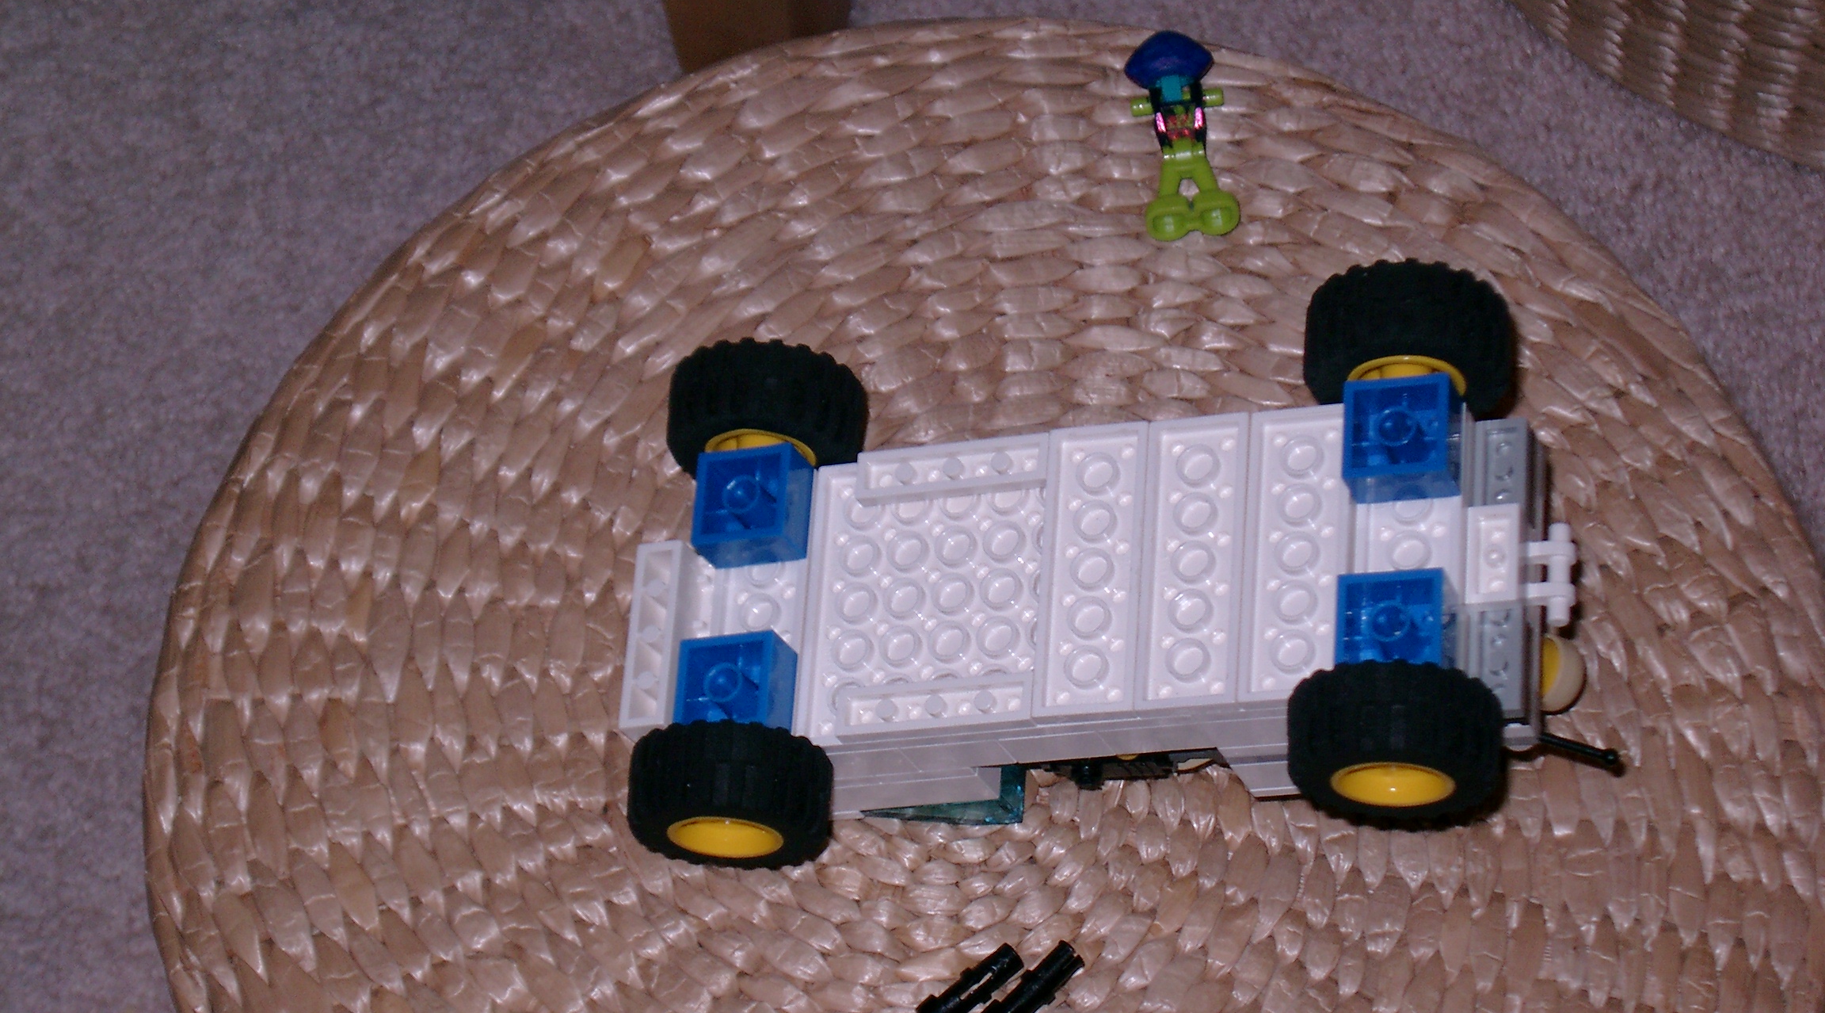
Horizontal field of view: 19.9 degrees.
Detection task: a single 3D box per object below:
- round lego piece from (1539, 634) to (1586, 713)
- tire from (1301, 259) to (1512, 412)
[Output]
[{"bbox_3d":[0.098,0.026,0.797,0.012,0.011,0.013,-1,66,2],"label":"round lego piece"},{"bbox_3d":[0.075,-0.024,0.781,0.031,0.031,0.014,-6,62,20],"label":"tire"}]

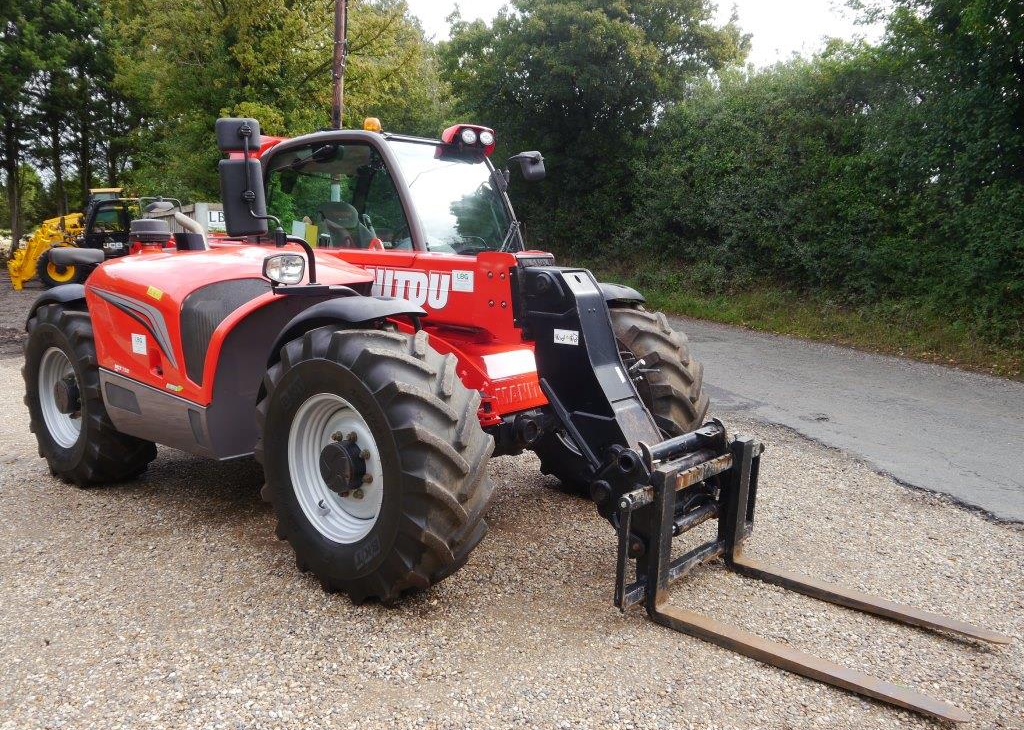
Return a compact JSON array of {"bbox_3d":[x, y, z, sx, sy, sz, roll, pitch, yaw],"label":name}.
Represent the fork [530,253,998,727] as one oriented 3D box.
[{"bbox_3d":[1.010,0.299,3.610,2.080,1.430,1.250,6,11,39],"label":"fork"}]

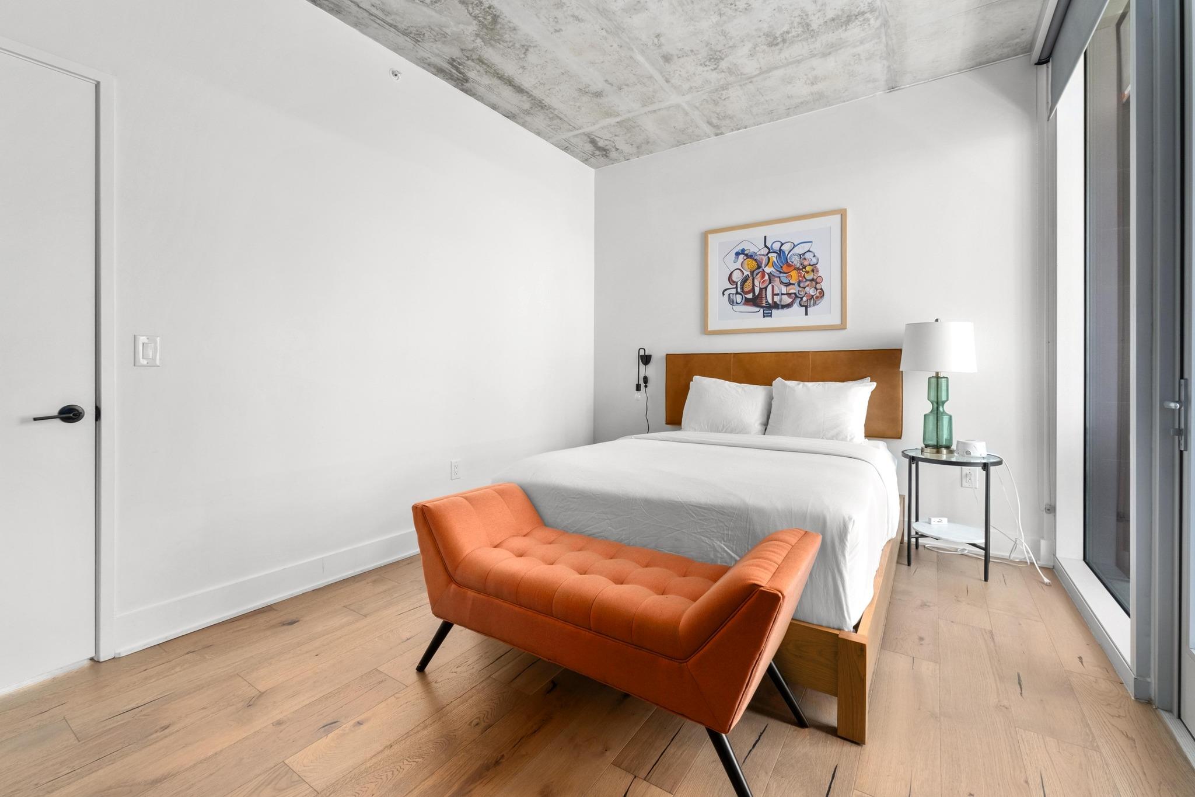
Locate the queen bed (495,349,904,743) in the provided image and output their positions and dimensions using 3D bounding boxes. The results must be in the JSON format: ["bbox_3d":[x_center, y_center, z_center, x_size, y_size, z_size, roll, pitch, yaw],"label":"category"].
[{"bbox_3d":[0.680,0.320,2.784,1.660,1.237,2.090,1,2,34],"label":"queen bed"}]

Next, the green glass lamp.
[{"bbox_3d":[2.010,-0.076,2.940,0.370,0.780,0.370,1,2,34],"label":"green glass lamp"}]

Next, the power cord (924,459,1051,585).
[{"bbox_3d":[2.176,0.639,2.812,0.540,0.600,0.300,1,2,34],"label":"power cord"}]

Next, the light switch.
[{"bbox_3d":[-1.776,-0.188,1.970,0.012,0.124,0.079,1,2,34],"label":"light switch"}]

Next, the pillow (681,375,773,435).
[{"bbox_3d":[0.919,0.056,3.583,0.640,0.430,0.190,1,-9,34],"label":"pillow"}]

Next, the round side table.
[{"bbox_3d":[1.987,0.629,2.810,0.466,0.616,0.466,1,2,34],"label":"round side table"}]

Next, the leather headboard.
[{"bbox_3d":[1.238,-0.055,3.609,1.660,0.575,0.060,1,2,34],"label":"leather headboard"}]

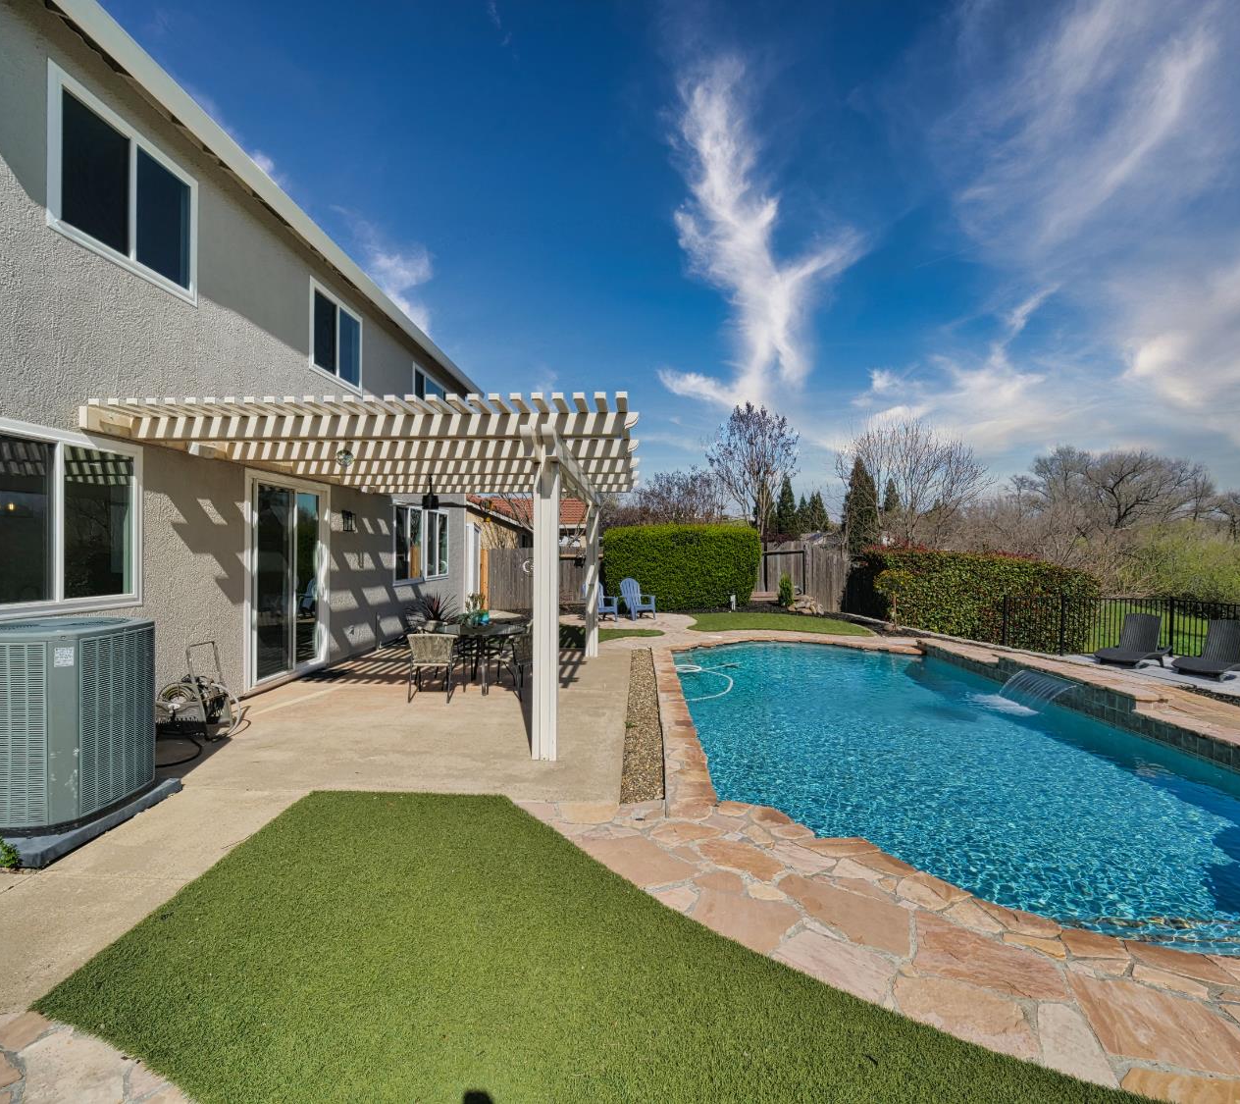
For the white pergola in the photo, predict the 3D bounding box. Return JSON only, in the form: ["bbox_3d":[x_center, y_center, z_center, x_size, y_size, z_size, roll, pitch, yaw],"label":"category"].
[{"bbox_3d":[-1.933,0.191,7.526,4.380,2.880,5.820,0,0,2],"label":"white pergola"}]

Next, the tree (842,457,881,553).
[{"bbox_3d":[12.157,-1.497,29.992,1.900,6.566,1.900,0,0,22],"label":"tree"}]

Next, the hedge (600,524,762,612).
[{"bbox_3d":[1.686,0.437,16.597,4.200,2.300,1.300,0,0,2],"label":"hedge"}]

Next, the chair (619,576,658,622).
[{"bbox_3d":[0.402,1.112,14.099,0.740,0.950,0.850,0,0,-35],"label":"chair"}]

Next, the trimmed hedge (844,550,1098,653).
[{"bbox_3d":[8.305,1.081,14.197,4.700,2.150,1.800,0,0,2],"label":"trimmed hedge"}]

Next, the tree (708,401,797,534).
[{"bbox_3d":[5.038,-2.005,22.491,3.400,7.247,3.400,0,0,11],"label":"tree"}]

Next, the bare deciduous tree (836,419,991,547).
[{"bbox_3d":[12.063,-1.733,24.491,6.000,7.465,6.000,0,0,24],"label":"bare deciduous tree"}]

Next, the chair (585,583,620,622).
[{"bbox_3d":[-0.478,1.108,13.799,0.740,0.950,0.850,0,0,-26],"label":"chair"}]

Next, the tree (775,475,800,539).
[{"bbox_3d":[15.480,-2.712,54.989,2.500,8.705,2.500,0,0,16],"label":"tree"}]

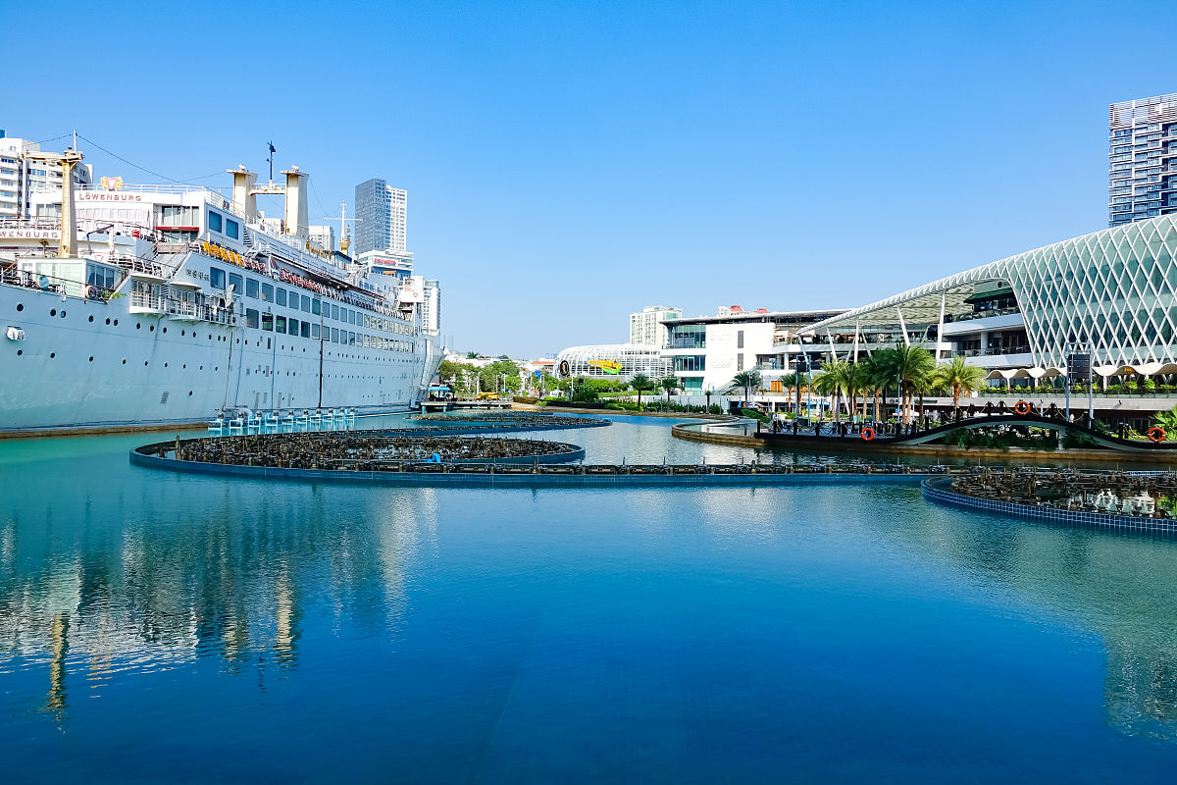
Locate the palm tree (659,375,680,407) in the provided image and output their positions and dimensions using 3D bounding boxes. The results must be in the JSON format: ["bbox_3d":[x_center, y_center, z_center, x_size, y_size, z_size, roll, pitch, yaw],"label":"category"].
[{"bbox_3d":[12.876,0.015,124.989,3.400,5.500,3.400,0,0,0],"label":"palm tree"}]

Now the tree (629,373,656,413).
[{"bbox_3d":[8.031,0.072,115.988,3.800,5.800,3.800,0,0,0],"label":"tree"}]

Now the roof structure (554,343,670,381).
[{"bbox_3d":[8.686,-5.055,214.967,42.000,16.500,26.000,0,0,-22],"label":"roof structure"}]

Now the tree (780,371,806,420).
[{"bbox_3d":[26.047,0.412,99.988,3.700,6.200,3.700,0,0,0],"label":"tree"}]

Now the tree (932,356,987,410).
[{"bbox_3d":[28.375,-0.113,59.989,4.200,5.400,4.200,0,0,0],"label":"tree"}]

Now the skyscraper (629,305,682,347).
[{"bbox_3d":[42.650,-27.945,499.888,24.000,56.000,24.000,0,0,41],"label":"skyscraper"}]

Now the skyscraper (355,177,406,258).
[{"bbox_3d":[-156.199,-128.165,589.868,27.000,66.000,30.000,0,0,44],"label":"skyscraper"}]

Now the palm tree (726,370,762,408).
[{"bbox_3d":[22.769,-0.329,114.988,5.000,6.100,5.000,0,0,0],"label":"palm tree"}]

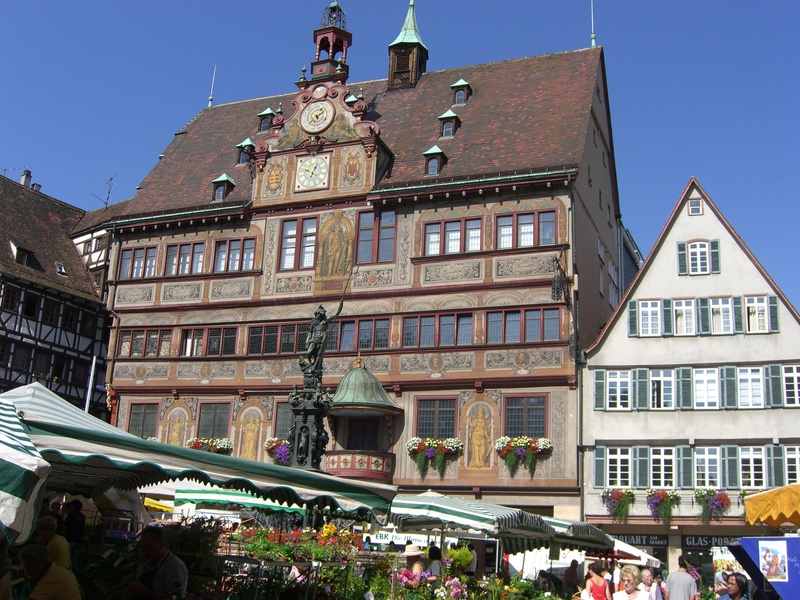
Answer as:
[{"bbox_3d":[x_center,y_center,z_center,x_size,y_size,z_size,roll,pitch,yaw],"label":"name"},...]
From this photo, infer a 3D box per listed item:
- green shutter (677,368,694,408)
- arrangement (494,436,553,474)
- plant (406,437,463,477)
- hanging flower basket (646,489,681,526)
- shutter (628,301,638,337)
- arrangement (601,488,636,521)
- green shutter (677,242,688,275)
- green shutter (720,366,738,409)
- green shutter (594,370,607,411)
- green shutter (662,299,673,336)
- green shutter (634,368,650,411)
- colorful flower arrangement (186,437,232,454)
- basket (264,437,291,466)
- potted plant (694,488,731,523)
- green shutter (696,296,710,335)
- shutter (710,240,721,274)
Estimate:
[{"bbox_3d":[10.252,3.172,31.562,0.602,1.546,0.080,-4,-18,24],"label":"green shutter"},{"bbox_3d":[4.642,5.864,33.010,2.173,1.454,0.550,-4,-18,23],"label":"arrangement"},{"bbox_3d":[1.441,6.519,36.630,2.203,1.568,0.600,-4,-17,22],"label":"plant"},{"bbox_3d":[9.341,7.355,31.141,1.081,1.252,0.500,-3,-17,21],"label":"hanging flower basket"},{"bbox_3d":[8.924,0.705,33.567,0.340,1.389,0.070,-3,-17,21],"label":"shutter"},{"bbox_3d":[7.886,7.381,31.707,1.190,1.062,0.500,-3,-17,21],"label":"arrangement"},{"bbox_3d":[10.599,-1.545,32.892,0.423,1.322,0.080,-4,-18,24],"label":"green shutter"},{"bbox_3d":[11.606,3.076,30.957,0.579,1.517,0.080,-4,-18,24],"label":"green shutter"},{"bbox_3d":[7.480,3.372,32.797,0.446,1.550,0.080,-4,-18,24],"label":"green shutter"},{"bbox_3d":[10.088,0.658,33.123,0.340,1.450,0.070,-3,-17,21],"label":"green shutter"},{"bbox_3d":[8.883,3.278,32.170,0.572,1.557,0.080,-4,-18,24],"label":"green shutter"},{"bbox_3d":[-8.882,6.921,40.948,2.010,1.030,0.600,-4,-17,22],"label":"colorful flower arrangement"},{"bbox_3d":[-4.723,6.389,37.037,2.214,1.339,0.550,-4,-18,23],"label":"basket"},{"bbox_3d":[10.884,7.156,30.593,1.119,1.092,0.500,-3,-17,21],"label":"potted plant"},{"bbox_3d":[11.290,0.575,32.674,0.432,1.424,0.070,-3,-17,21],"label":"green shutter"},{"bbox_3d":[11.887,-1.603,33.091,0.340,1.306,0.070,-3,-17,21],"label":"shutter"}]

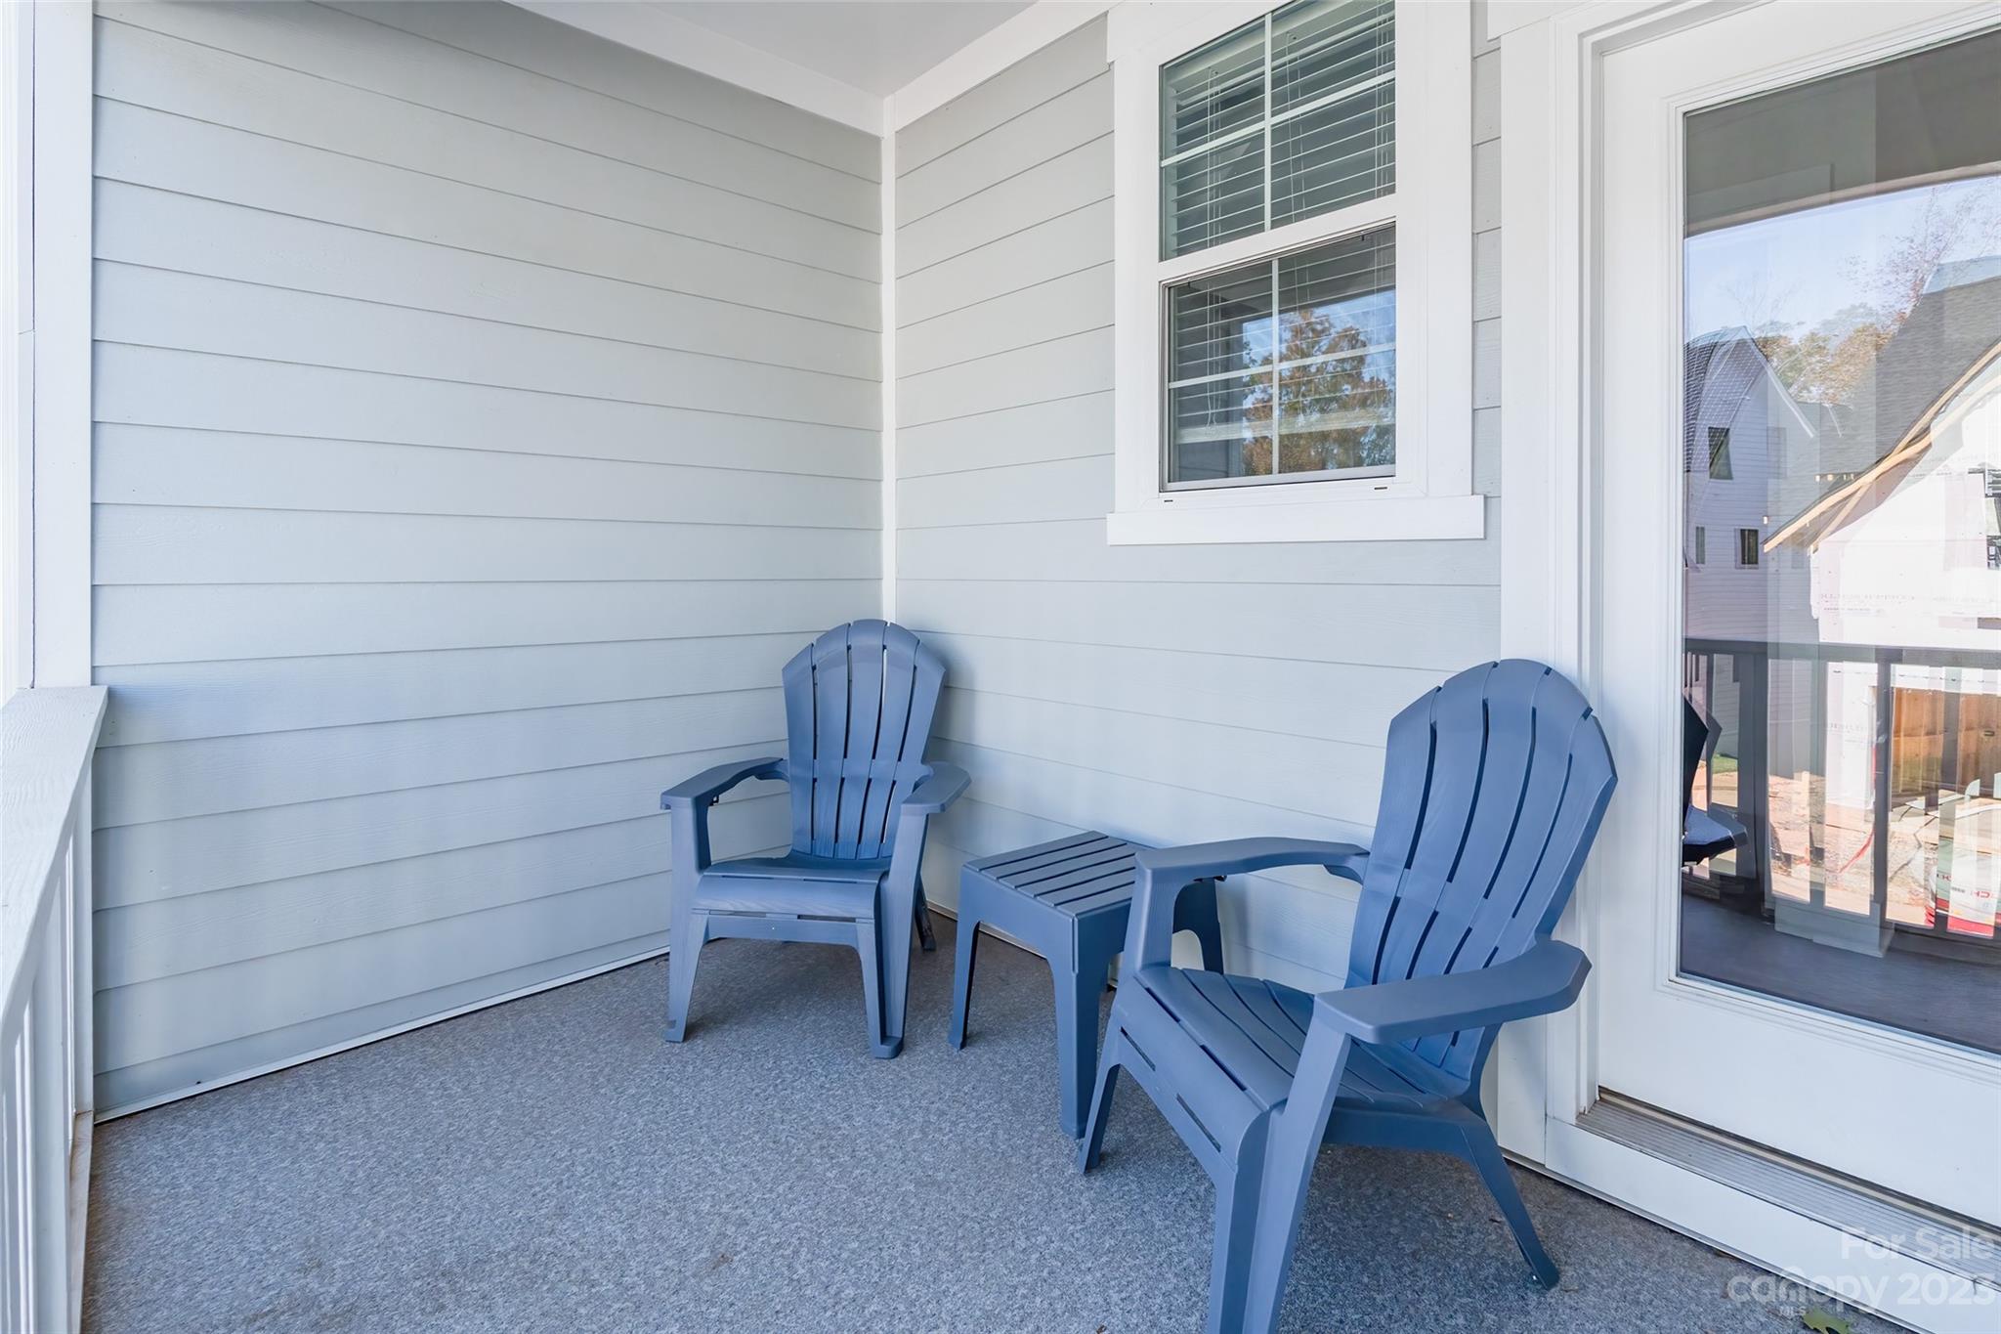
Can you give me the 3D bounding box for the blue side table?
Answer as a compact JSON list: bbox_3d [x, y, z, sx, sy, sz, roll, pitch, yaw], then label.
[{"bbox_3d":[0.201,0.673,2.037,0.458,0.435,0.442,-4,7,-36],"label":"blue side table"}]

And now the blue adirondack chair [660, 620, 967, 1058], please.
[{"bbox_3d":[-0.462,0.377,2.410,0.750,0.946,0.790,1,6,7],"label":"blue adirondack chair"}]

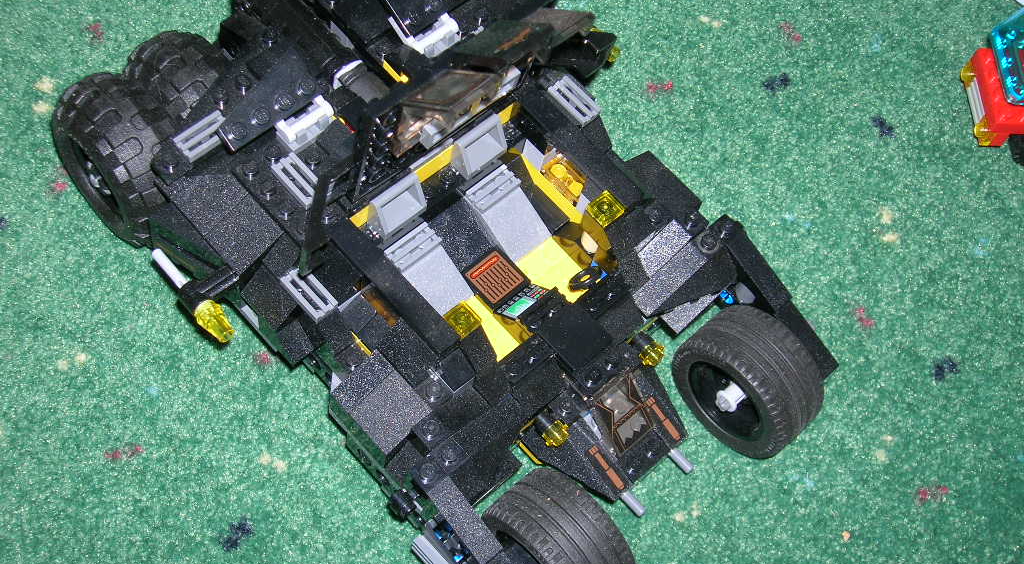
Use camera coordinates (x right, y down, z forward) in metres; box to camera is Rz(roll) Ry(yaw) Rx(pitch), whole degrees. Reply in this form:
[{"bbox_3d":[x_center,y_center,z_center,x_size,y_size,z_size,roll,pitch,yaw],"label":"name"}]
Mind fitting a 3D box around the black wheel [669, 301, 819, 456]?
[{"bbox_3d":[0.073,0.031,0.425,0.024,0.043,0.043,-38,74,-21],"label":"black wheel"}]

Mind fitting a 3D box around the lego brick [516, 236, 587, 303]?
[{"bbox_3d":[0.014,-0.001,0.427,0.016,0.006,0.024,-38,75,-21],"label":"lego brick"}]

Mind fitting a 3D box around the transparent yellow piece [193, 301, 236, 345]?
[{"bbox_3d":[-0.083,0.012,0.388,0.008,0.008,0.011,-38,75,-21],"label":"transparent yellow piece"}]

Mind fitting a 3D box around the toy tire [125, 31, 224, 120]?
[{"bbox_3d":[-0.100,-0.053,0.439,0.026,0.056,0.056,-38,72,-22],"label":"toy tire"}]

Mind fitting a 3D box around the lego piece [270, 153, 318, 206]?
[{"bbox_3d":[-0.060,-0.029,0.389,0.008,0.003,0.016,-38,74,-21],"label":"lego piece"}]

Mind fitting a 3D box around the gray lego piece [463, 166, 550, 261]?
[{"bbox_3d":[-0.001,-0.021,0.425,0.016,0.013,0.024,-38,75,-21],"label":"gray lego piece"}]

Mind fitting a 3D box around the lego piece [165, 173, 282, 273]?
[{"bbox_3d":[-0.081,-0.020,0.393,0.020,0.010,0.032,-38,74,-21],"label":"lego piece"}]

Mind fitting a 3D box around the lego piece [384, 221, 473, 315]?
[{"bbox_3d":[-0.025,-0.002,0.413,0.016,0.013,0.024,-38,75,-21],"label":"lego piece"}]

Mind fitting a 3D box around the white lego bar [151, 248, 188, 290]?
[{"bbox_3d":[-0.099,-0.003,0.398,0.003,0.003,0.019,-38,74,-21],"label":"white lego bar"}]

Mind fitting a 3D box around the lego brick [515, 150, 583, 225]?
[{"bbox_3d":[0.014,-0.029,0.408,0.007,0.010,0.028,-38,72,-22],"label":"lego brick"}]

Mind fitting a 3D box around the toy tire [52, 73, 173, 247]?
[{"bbox_3d":[-0.118,-0.036,0.421,0.026,0.058,0.058,-38,75,-21],"label":"toy tire"}]

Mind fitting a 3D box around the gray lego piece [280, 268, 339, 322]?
[{"bbox_3d":[-0.058,0.003,0.391,0.008,0.003,0.016,-38,74,-21],"label":"gray lego piece"}]

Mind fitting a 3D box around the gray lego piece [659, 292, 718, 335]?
[{"bbox_3d":[0.059,0.004,0.427,0.028,0.010,0.008,-38,75,-21],"label":"gray lego piece"}]

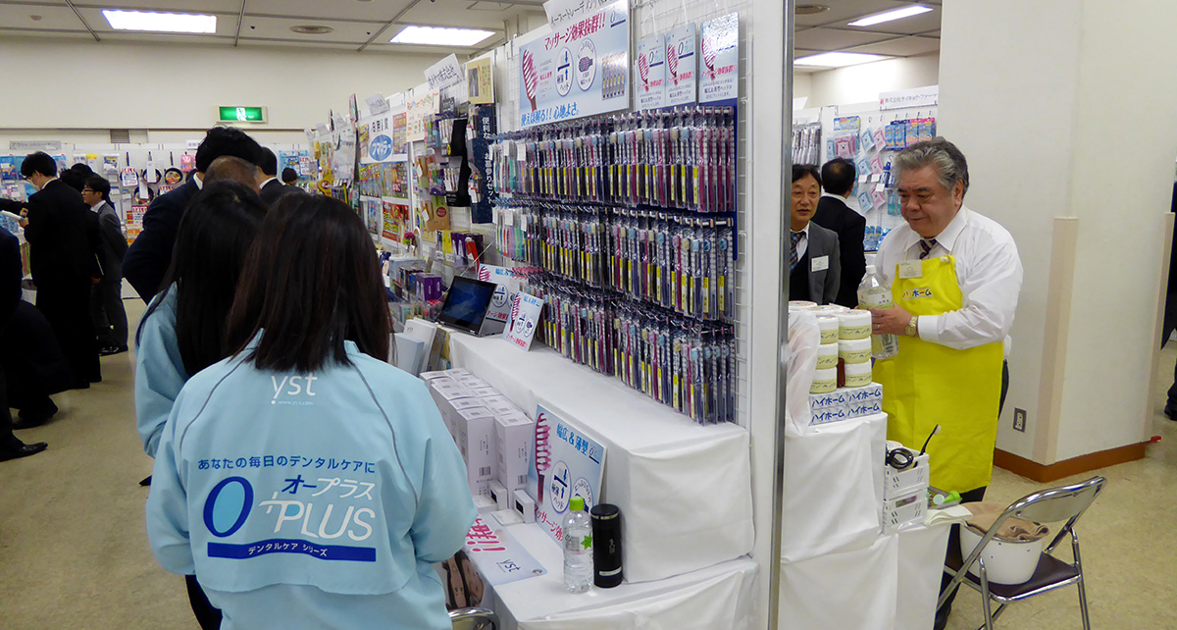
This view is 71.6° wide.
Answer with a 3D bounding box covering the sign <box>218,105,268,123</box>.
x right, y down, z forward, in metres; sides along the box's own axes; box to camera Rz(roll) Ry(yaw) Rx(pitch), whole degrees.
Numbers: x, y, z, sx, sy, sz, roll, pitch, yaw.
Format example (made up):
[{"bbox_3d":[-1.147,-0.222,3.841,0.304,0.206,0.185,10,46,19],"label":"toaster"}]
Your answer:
[{"bbox_3d":[-5.248,-3.038,12.386,0.667,0.234,0.100,-6,11,-24],"label":"sign"}]

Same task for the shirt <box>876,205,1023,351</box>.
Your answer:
[{"bbox_3d":[1.155,-0.108,2.673,0.390,0.470,0.480,-8,12,-34],"label":"shirt"}]

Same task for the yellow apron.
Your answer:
[{"bbox_3d":[1.133,0.194,2.690,0.280,0.770,0.420,-8,12,-34],"label":"yellow apron"}]

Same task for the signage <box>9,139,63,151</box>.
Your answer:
[{"bbox_3d":[-7.500,-2.293,11.076,0.592,0.121,0.020,-6,11,-24],"label":"signage"}]

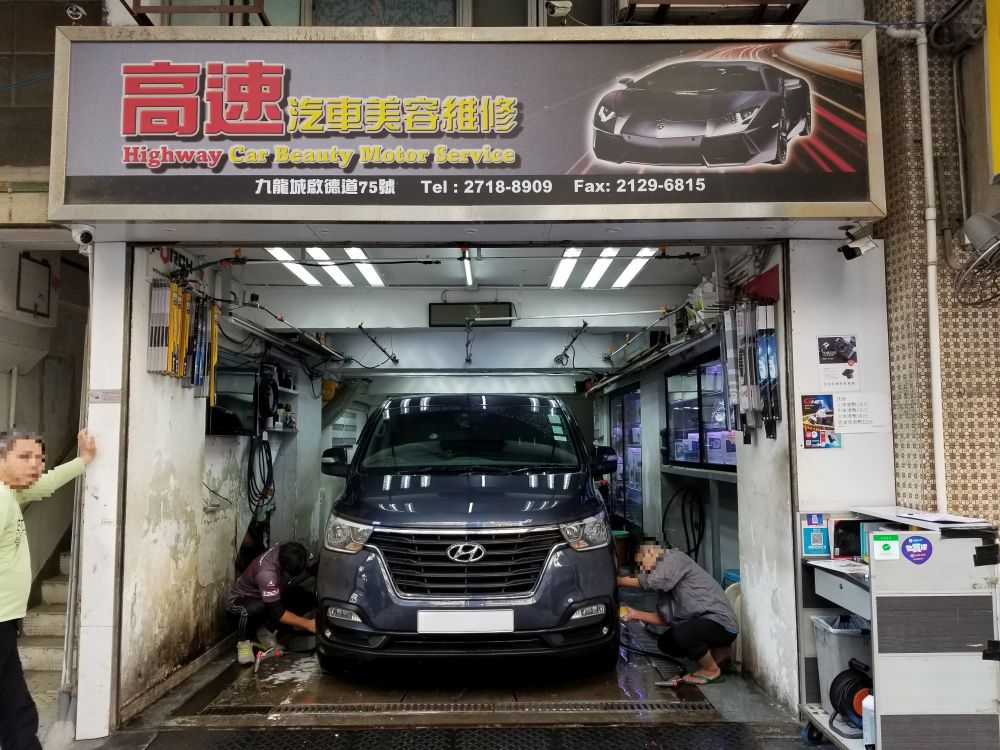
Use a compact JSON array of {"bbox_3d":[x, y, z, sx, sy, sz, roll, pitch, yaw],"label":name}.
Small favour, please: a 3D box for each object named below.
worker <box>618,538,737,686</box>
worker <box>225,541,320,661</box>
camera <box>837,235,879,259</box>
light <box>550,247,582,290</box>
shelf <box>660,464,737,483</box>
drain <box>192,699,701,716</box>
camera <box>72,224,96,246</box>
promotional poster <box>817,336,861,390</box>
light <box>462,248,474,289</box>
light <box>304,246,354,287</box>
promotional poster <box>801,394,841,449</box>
[{"bbox_3d":[1.145,1.504,4.923,0.760,0.880,0.500,0,-5,-3],"label":"worker"},{"bbox_3d":[-1.583,1.571,5.315,0.700,0.790,0.560,-4,-6,38],"label":"worker"},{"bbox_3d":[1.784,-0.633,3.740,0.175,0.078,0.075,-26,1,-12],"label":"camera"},{"bbox_3d":[0.440,-0.721,5.080,0.100,0.040,1.220,0,-4,-1],"label":"light"},{"bbox_3d":[1.784,0.824,6.298,0.280,0.080,2.400,0,-5,-1],"label":"shelf"},{"bbox_3d":[-0.230,1.896,4.226,2.880,0.050,0.170,0,-4,-1],"label":"drain"},{"bbox_3d":[-2.054,-0.684,3.710,0.120,0.100,0.120,3,-5,-36],"label":"camera"},{"bbox_3d":[1.868,-0.062,4.136,0.216,0.303,0.008,0,-5,-1],"label":"promotional poster"},{"bbox_3d":[-0.212,-0.740,5.027,0.050,0.060,1.200,0,-4,-1],"label":"light"},{"bbox_3d":[-1.148,-0.745,5.146,0.100,0.040,1.200,0,-4,-2],"label":"light"},{"bbox_3d":[1.758,0.255,4.108,0.212,0.297,0.008,0,-5,-1],"label":"promotional poster"}]

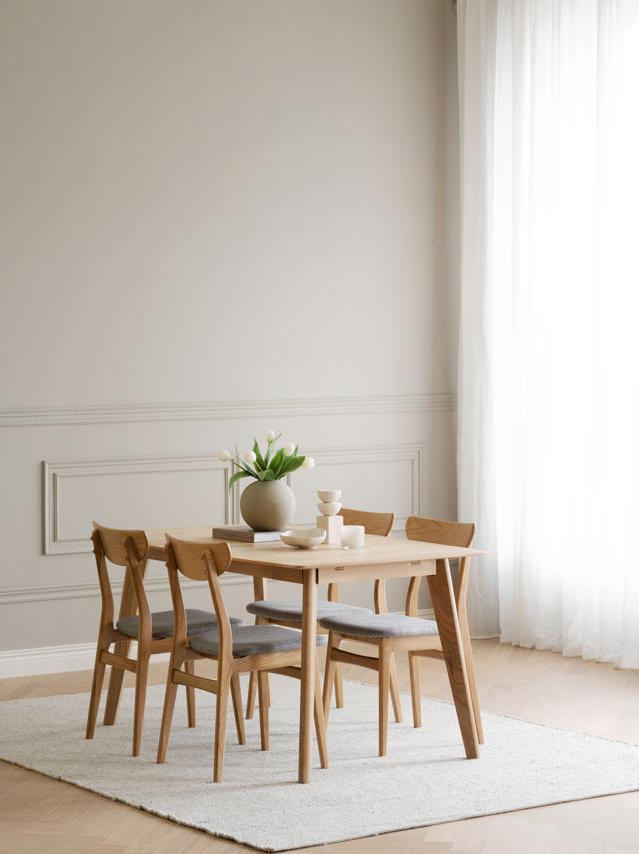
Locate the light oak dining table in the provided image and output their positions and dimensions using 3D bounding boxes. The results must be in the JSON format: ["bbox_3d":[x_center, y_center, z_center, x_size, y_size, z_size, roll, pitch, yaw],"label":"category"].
[{"bbox_3d":[-0.126,0.804,8.454,0.888,0.740,1.431,-2,4,-36],"label":"light oak dining table"}]

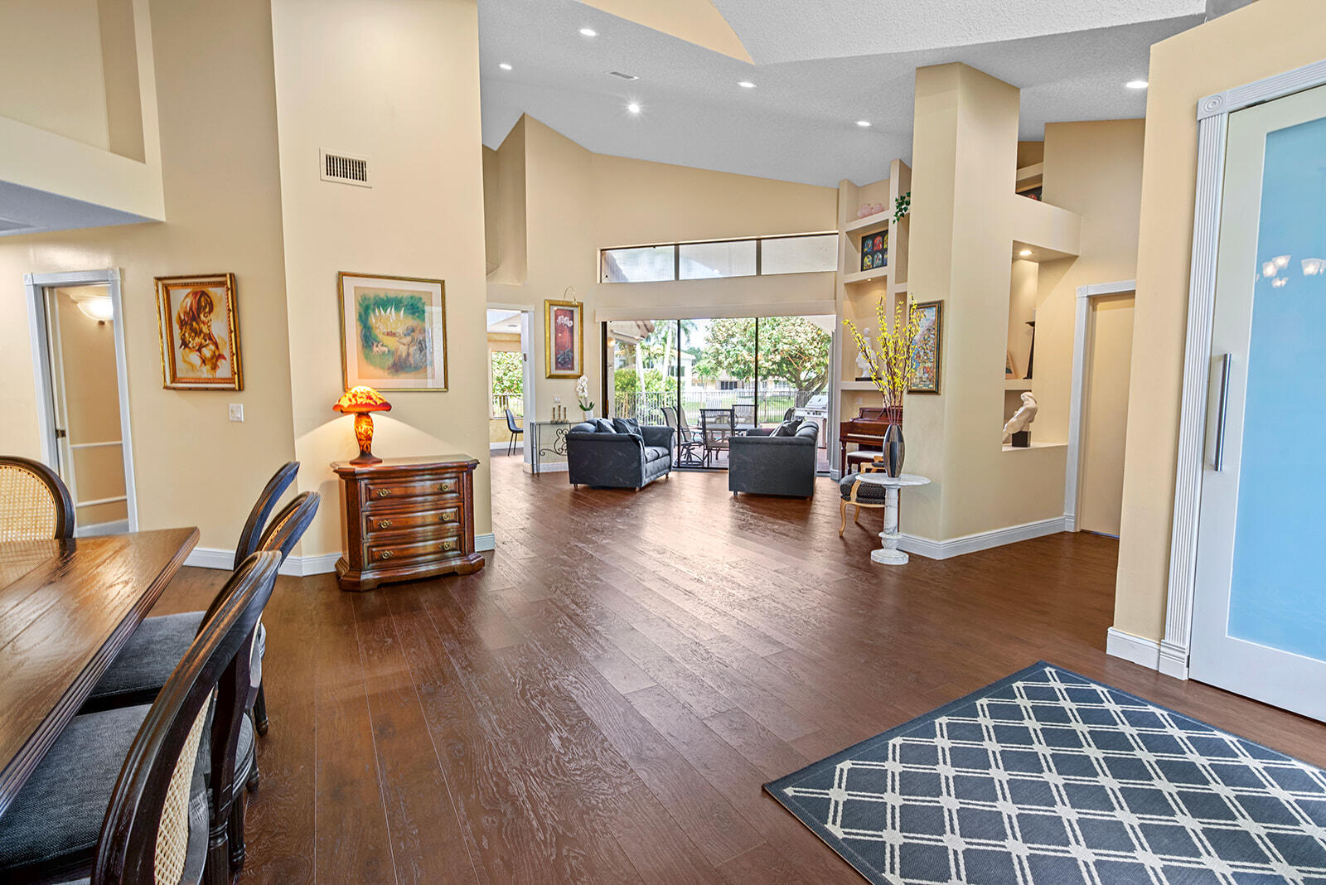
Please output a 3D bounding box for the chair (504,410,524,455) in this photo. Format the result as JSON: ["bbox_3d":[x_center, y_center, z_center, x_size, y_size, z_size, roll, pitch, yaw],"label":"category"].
[{"bbox_3d":[-2.770,-0.185,11.296,0.530,0.880,0.460,0,5,5],"label":"chair"}]

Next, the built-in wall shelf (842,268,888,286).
[{"bbox_3d":[2.706,-2.145,7.589,0.310,0.125,0.677,-3,6,-30],"label":"built-in wall shelf"}]

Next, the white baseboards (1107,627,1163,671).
[{"bbox_3d":[2.133,0.932,2.668,0.025,0.126,0.197,-3,6,-30],"label":"white baseboards"}]

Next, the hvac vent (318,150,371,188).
[{"bbox_3d":[-2.093,-1.810,3.891,0.300,0.196,0.020,-3,6,-30],"label":"hvac vent"}]

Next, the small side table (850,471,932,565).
[{"bbox_3d":[1.659,0.558,4.279,0.538,0.605,0.538,0,5,0],"label":"small side table"}]

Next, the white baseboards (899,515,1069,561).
[{"bbox_3d":[2.675,0.735,4.872,1.790,0.140,0.360,-3,6,-30],"label":"white baseboards"}]

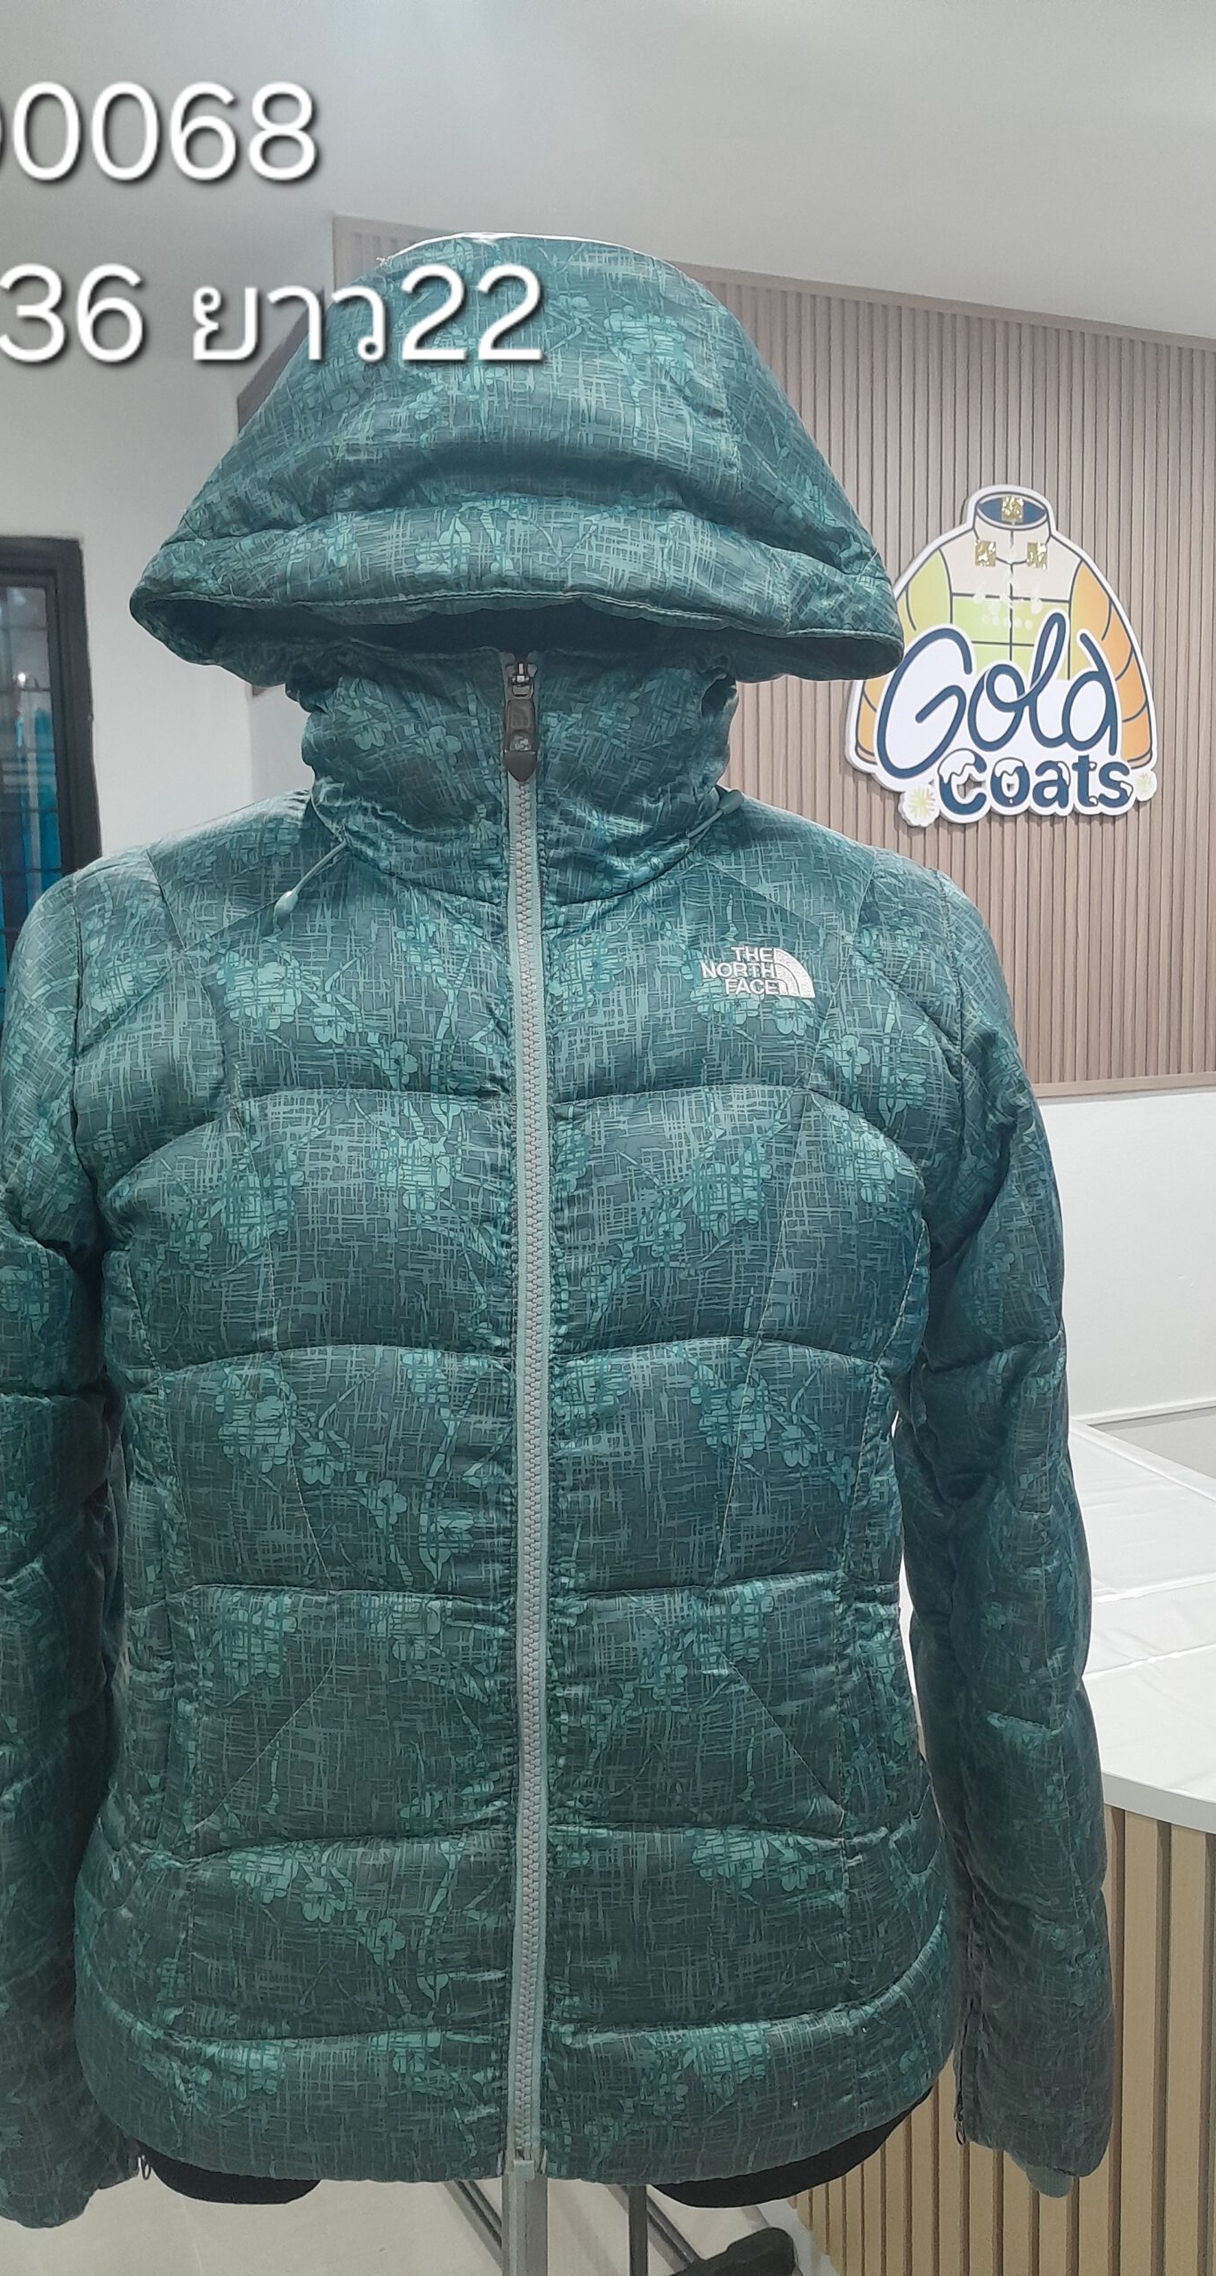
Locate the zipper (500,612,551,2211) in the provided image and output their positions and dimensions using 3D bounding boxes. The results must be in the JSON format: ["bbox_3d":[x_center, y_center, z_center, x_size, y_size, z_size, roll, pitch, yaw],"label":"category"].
[{"bbox_3d":[-0.031,0.107,0.667,0.019,0.595,0.035,0,3,-5],"label":"zipper"}]

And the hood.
[{"bbox_3d":[-0.040,-0.293,0.752,0.325,0.240,0.260,-2,7,-4],"label":"hood"}]

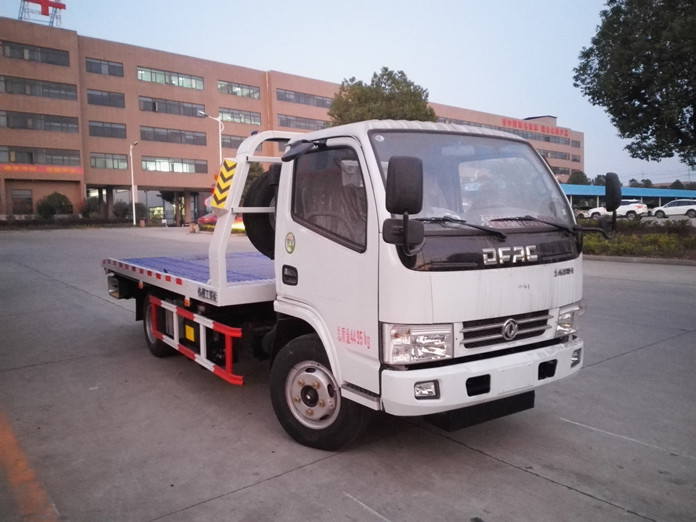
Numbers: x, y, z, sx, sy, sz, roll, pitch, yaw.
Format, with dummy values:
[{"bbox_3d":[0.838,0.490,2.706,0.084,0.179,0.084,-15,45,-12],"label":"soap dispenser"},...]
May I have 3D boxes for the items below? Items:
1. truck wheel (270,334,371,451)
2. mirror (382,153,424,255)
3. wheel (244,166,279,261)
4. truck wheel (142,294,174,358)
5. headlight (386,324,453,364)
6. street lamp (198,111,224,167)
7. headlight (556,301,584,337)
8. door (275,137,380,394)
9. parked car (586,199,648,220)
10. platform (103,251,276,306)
[{"bbox_3d":[-0.185,0.862,3.851,0.760,0.760,0.210,2,5,34],"label":"truck wheel"},{"bbox_3d":[0.270,-0.265,2.844,0.210,0.470,0.150,-2,5,-15],"label":"mirror"},{"bbox_3d":[-0.469,-0.381,4.758,0.770,0.770,0.200,-4,5,-33],"label":"wheel"},{"bbox_3d":[-2.067,0.677,6.473,0.240,0.760,0.760,-4,5,-33],"label":"truck wheel"},{"bbox_3d":[0.370,0.444,3.127,0.410,0.210,0.140,-3,5,-22],"label":"headlight"},{"bbox_3d":[-9.398,-6.140,40.000,1.700,8.200,0.350,-1,5,-6],"label":"street lamp"},{"bbox_3d":[1.460,0.374,3.833,0.410,0.210,0.140,-5,6,-44],"label":"headlight"},{"bbox_3d":[-0.121,-0.050,3.561,0.160,1.420,1.200,-4,5,-33],"label":"door"},{"bbox_3d":[22.226,-4.239,48.000,4.550,1.680,1.850,2,5,32],"label":"parked car"},{"bbox_3d":[-1.148,0.076,6.632,2.260,0.160,4.200,-4,5,-33],"label":"platform"}]

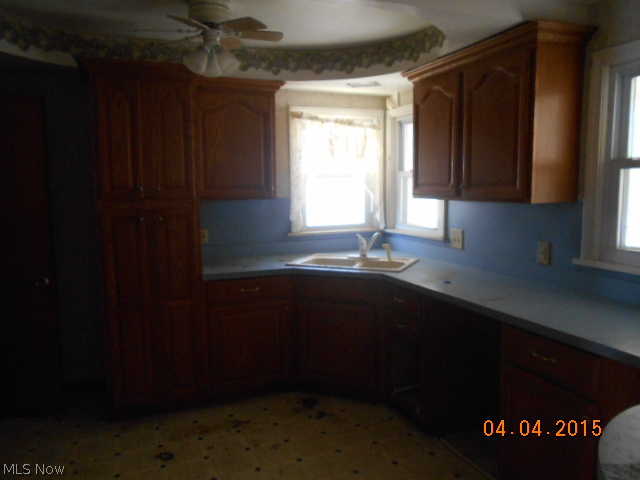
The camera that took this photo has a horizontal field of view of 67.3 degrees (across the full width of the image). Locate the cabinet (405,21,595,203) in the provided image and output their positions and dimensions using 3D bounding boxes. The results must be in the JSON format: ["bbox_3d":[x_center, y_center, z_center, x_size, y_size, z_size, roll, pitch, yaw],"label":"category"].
[{"bbox_3d":[0.930,-0.639,2.756,0.370,0.820,1.100,-3,7,-23],"label":"cabinet"}]

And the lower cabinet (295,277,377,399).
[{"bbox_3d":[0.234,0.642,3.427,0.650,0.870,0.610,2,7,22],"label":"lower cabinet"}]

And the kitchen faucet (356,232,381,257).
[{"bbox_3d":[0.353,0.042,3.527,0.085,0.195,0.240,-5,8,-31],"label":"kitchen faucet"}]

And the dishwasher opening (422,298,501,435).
[{"bbox_3d":[0.965,0.737,2.540,0.600,0.865,0.605,-3,7,-23],"label":"dishwasher opening"}]

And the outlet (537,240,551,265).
[{"bbox_3d":[1.222,0.073,2.625,0.012,0.120,0.075,-3,7,-23],"label":"outlet"}]

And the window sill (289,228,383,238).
[{"bbox_3d":[0.149,-0.069,3.974,0.870,0.042,0.080,-3,7,-23],"label":"window sill"}]

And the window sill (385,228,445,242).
[{"bbox_3d":[0.713,-0.051,3.757,0.075,0.045,0.820,-3,7,-23],"label":"window sill"}]

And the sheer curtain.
[{"bbox_3d":[0.166,-0.538,3.908,0.850,0.960,0.075,-3,7,-23],"label":"sheer curtain"}]

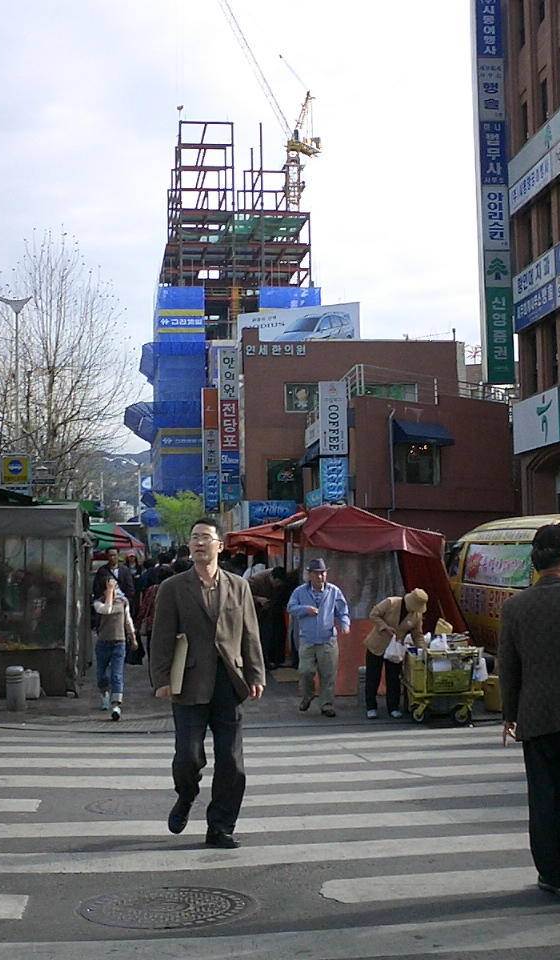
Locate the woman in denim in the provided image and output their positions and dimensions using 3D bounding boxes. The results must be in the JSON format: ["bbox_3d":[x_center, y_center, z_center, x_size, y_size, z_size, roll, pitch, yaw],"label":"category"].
[{"bbox_3d":[-1.745,1.752,14.481,0.450,1.520,0.500,-1,-4,-3],"label":"woman in denim"}]

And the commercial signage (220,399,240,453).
[{"bbox_3d":[-2.137,-2.311,58.149,0.805,2.183,0.300,0,-4,-7],"label":"commercial signage"}]

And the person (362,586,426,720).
[{"bbox_3d":[1.192,1.786,14.273,0.620,1.350,0.500,-4,-5,45],"label":"person"}]

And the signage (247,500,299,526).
[{"bbox_3d":[-0.251,1.076,43.124,1.600,0.849,0.250,0,-4,-7],"label":"signage"}]

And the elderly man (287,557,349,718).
[{"bbox_3d":[0.393,1.611,14.286,0.570,1.599,0.420,0,-4,-13],"label":"elderly man"}]

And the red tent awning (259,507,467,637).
[{"bbox_3d":[0.947,1.046,16.100,2.150,1.420,2.100,0,-4,-7],"label":"red tent awning"}]

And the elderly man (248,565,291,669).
[{"bbox_3d":[-0.176,1.985,19.857,0.650,1.460,0.520,-2,-4,21],"label":"elderly man"}]

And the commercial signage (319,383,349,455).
[{"bbox_3d":[1.501,-1.707,38.649,0.800,2.110,0.300,0,-4,-7],"label":"commercial signage"}]

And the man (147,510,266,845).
[{"bbox_3d":[-0.411,1.116,7.648,0.570,1.784,0.480,0,-4,-16],"label":"man"}]

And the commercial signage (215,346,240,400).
[{"bbox_3d":[-1.825,-3.709,48.149,0.780,1.859,0.300,0,-4,-7],"label":"commercial signage"}]

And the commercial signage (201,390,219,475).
[{"bbox_3d":[-3.280,-2.271,64.149,0.772,3.953,0.300,0,-4,-7],"label":"commercial signage"}]

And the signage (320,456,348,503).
[{"bbox_3d":[1.783,0.001,45.149,0.904,1.431,0.300,0,-4,-7],"label":"signage"}]

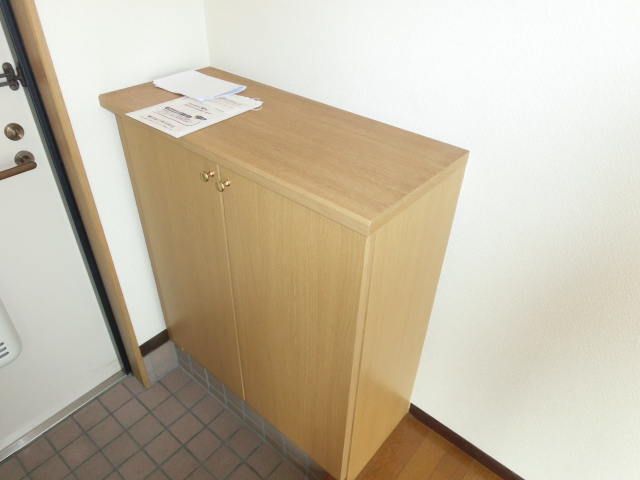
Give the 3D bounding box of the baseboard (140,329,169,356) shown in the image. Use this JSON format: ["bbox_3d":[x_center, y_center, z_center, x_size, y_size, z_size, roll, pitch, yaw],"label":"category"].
[{"bbox_3d":[-0.622,0.395,1.762,0.012,0.061,0.122,28,44,31],"label":"baseboard"}]

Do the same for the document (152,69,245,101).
[{"bbox_3d":[-0.336,-0.434,1.290,0.230,0.015,0.148,28,44,31],"label":"document"}]

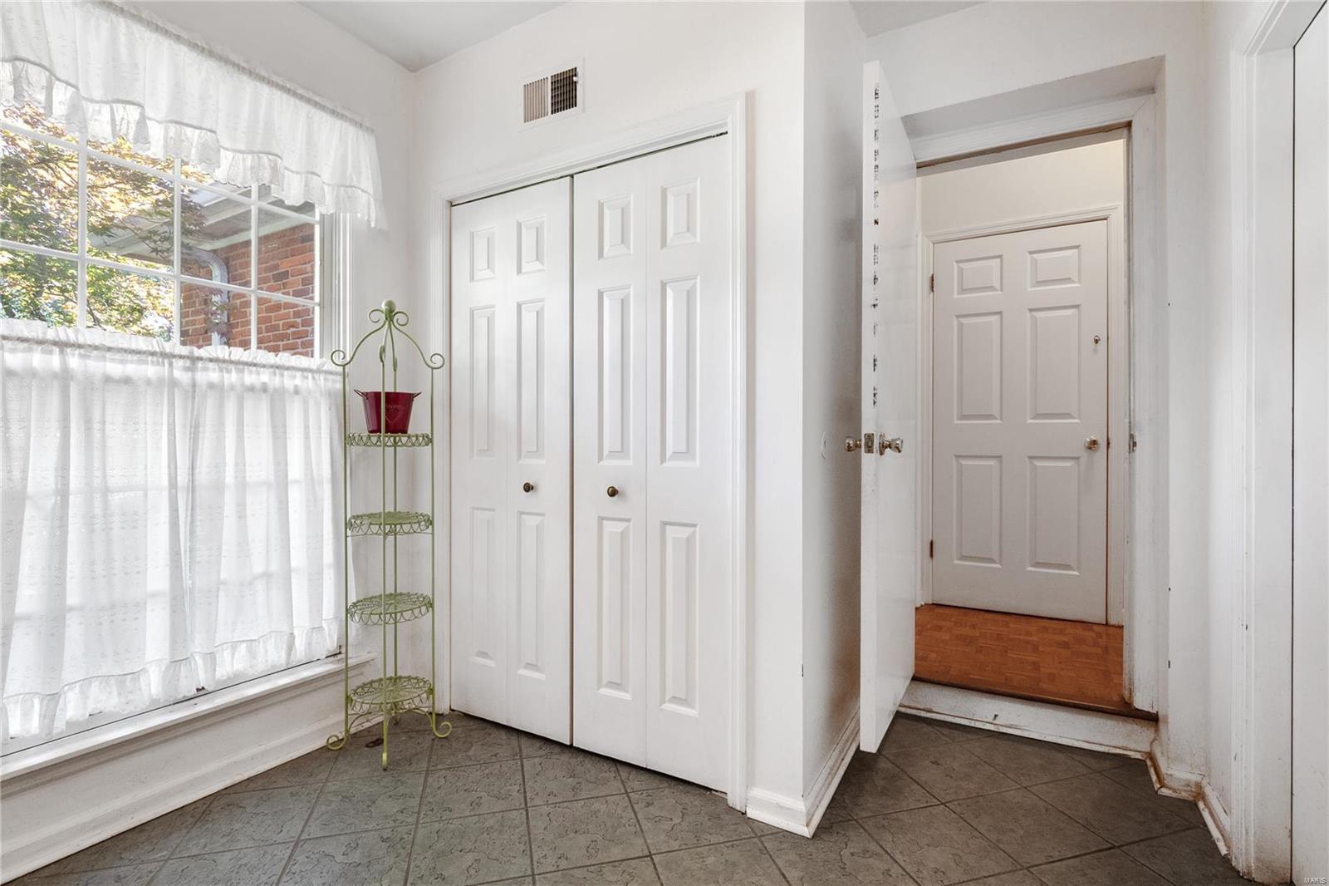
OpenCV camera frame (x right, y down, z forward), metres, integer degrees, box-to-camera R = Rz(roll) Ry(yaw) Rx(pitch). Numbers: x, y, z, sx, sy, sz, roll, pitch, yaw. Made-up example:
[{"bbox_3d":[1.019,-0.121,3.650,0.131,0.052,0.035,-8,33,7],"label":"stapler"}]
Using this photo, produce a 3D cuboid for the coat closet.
[{"bbox_3d":[-0.314,0.060,2.091,1.200,2.012,0.040,0,0,28],"label":"coat closet"}]

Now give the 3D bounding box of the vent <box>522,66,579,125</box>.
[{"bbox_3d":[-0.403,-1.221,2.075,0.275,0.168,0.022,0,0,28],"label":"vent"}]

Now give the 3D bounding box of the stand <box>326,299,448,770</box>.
[{"bbox_3d":[-0.984,0.284,2.118,0.310,1.591,0.310,0,0,28],"label":"stand"}]

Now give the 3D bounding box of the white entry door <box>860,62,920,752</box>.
[{"bbox_3d":[0.795,-0.104,2.053,0.045,2.035,0.710,0,0,31],"label":"white entry door"}]

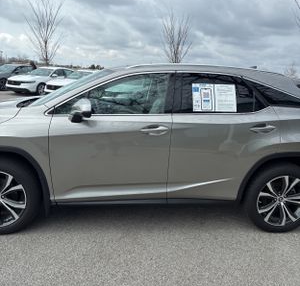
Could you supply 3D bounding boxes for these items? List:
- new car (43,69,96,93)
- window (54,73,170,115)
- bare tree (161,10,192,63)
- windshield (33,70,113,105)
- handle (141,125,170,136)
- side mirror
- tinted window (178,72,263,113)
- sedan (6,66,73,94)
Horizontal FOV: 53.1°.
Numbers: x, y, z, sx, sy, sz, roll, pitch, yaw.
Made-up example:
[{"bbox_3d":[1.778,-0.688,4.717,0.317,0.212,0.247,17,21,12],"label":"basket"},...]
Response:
[{"bbox_3d":[-3.214,-3.050,15.828,1.860,1.450,4.900,9,14,24],"label":"new car"},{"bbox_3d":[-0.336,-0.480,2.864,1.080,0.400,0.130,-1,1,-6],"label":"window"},{"bbox_3d":[2.012,-7.552,25.383,2.650,6.721,2.650,0,13,-6],"label":"bare tree"},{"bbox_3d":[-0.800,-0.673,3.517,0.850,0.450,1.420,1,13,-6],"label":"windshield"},{"bbox_3d":[0.045,-0.115,2.791,0.255,0.075,0.060,1,13,-6],"label":"handle"},{"bbox_3d":[-0.610,-0.272,2.639,0.200,0.210,0.240,1,13,-6],"label":"side mirror"},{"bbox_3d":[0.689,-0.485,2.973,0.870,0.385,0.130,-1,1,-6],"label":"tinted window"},{"bbox_3d":[-5.798,-3.534,17.114,1.860,1.450,4.900,8,14,21],"label":"sedan"}]

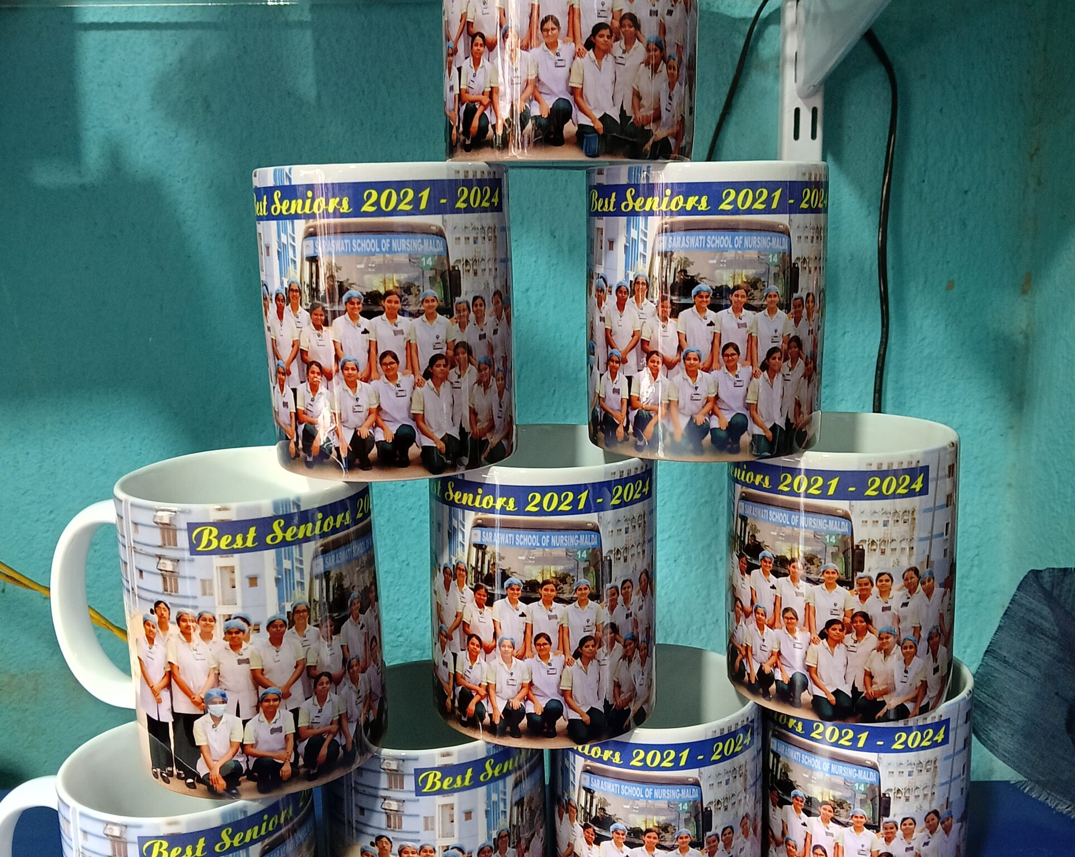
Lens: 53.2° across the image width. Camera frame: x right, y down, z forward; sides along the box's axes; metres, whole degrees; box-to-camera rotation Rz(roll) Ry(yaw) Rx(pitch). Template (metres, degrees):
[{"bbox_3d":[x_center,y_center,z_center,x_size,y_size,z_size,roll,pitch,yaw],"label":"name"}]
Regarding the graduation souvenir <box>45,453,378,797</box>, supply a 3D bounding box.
[{"bbox_3d":[-0.112,0.061,0.365,0.116,0.097,0.081,1,11,13],"label":"graduation souvenir"}]

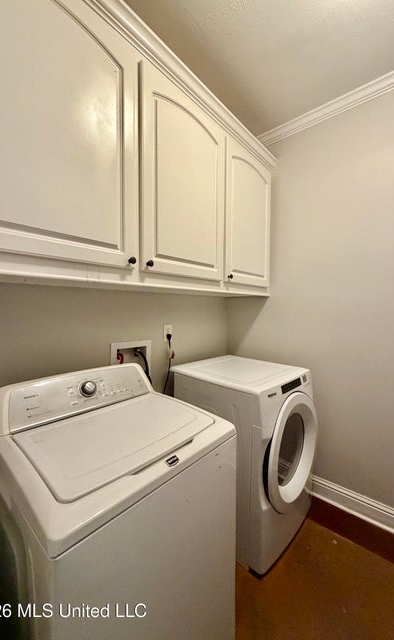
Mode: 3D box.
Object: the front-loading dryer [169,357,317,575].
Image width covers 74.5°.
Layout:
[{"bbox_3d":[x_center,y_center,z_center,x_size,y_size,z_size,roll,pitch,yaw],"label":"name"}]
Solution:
[{"bbox_3d":[0.330,0.841,1.804,0.775,0.984,0.686,3,3,43],"label":"front-loading dryer"}]

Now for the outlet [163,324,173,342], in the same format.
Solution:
[{"bbox_3d":[-0.201,0.094,1.821,0.014,0.118,0.074,2,3,42],"label":"outlet"}]

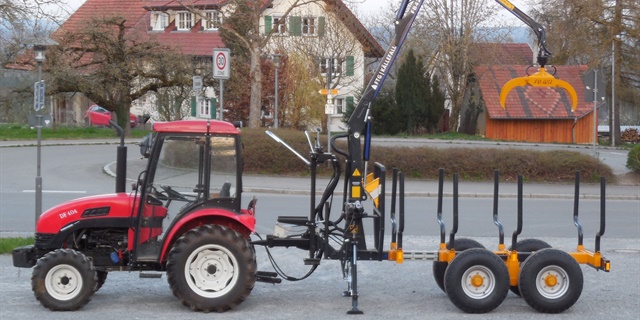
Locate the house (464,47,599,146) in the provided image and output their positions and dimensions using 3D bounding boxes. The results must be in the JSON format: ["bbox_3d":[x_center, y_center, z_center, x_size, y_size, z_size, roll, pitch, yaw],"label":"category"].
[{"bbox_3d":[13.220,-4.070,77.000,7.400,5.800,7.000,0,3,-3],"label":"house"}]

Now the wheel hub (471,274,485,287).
[{"bbox_3d":[2.016,1.547,15.600,0.160,0.160,0.100,0,3,0],"label":"wheel hub"}]

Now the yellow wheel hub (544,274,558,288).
[{"bbox_3d":[2.885,1.510,15.200,0.165,0.165,0.110,0,1,0],"label":"yellow wheel hub"}]

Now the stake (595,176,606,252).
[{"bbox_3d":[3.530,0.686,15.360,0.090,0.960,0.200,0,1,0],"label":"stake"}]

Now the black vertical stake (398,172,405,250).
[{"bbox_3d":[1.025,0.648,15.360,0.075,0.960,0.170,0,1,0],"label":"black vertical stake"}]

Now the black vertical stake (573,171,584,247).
[{"bbox_3d":[3.591,0.674,16.950,0.130,1.050,0.090,0,3,0],"label":"black vertical stake"}]

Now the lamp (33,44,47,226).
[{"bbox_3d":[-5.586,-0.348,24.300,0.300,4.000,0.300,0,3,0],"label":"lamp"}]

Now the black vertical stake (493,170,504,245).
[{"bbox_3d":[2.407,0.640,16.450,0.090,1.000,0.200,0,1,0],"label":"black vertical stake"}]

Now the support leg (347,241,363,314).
[{"bbox_3d":[0.428,1.459,15.150,0.200,0.930,0.200,0,1,0],"label":"support leg"}]

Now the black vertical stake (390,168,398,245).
[{"bbox_3d":[1.035,0.646,16.950,0.100,1.050,0.090,0,3,0],"label":"black vertical stake"}]

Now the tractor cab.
[{"bbox_3d":[-1.630,0.385,15.800,1.450,1.790,1.380,0,1,0],"label":"tractor cab"}]

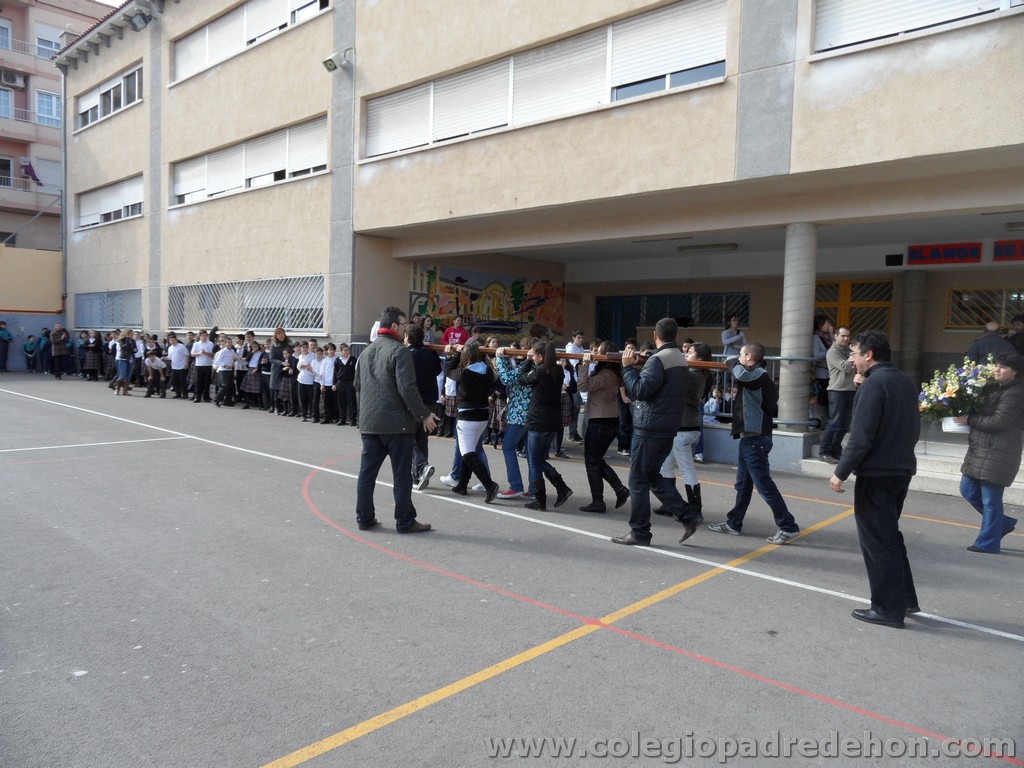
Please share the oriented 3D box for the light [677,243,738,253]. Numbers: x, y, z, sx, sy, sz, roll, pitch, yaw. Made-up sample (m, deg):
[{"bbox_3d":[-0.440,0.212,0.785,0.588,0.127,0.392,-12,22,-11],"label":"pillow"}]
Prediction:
[{"bbox_3d":[4.107,-2.854,14.904,1.230,0.100,0.170,4,4,40],"label":"light"}]

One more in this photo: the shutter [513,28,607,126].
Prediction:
[{"bbox_3d":[0.714,-4.718,10.949,1.794,1.116,0.060,4,4,40],"label":"shutter"}]

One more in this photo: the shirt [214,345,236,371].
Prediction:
[{"bbox_3d":[-6.540,-0.580,16.150,0.500,0.530,0.300,0,3,-30],"label":"shirt"}]

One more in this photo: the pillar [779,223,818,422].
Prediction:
[{"bbox_3d":[3.945,-0.776,9.761,0.420,2.810,0.420,4,4,40],"label":"pillar"}]

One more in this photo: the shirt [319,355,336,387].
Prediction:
[{"bbox_3d":[-3.359,-0.246,12.928,0.350,0.570,0.240,0,4,-18],"label":"shirt"}]

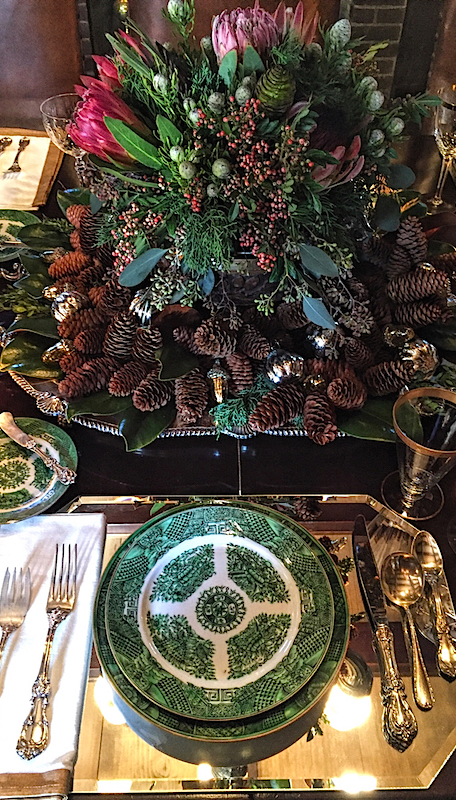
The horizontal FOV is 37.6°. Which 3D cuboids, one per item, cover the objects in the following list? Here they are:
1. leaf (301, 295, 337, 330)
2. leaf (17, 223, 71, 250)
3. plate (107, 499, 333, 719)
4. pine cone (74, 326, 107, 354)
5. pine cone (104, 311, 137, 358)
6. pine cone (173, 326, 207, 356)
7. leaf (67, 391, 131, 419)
[{"bbox_3d":[0.112,-0.106,0.820,0.062,0.010,0.026,43,92,7],"label":"leaf"},{"bbox_3d":[-0.285,-0.255,1.056,0.098,0.022,0.052,1,63,7],"label":"leaf"},{"bbox_3d":[-0.007,0.198,0.646,0.217,0.022,0.217,0,47,0],"label":"plate"},{"bbox_3d":[-0.168,-0.075,0.844,0.062,0.036,0.036,-16,49,-18],"label":"pine cone"},{"bbox_3d":[-0.142,-0.089,0.892,0.042,0.042,0.072,3,63,3],"label":"pine cone"},{"bbox_3d":[-0.044,-0.073,0.865,0.057,0.031,0.031,31,36,17],"label":"pine cone"},{"bbox_3d":[-0.156,0.006,0.846,0.092,0.022,0.052,-15,56,1],"label":"leaf"}]

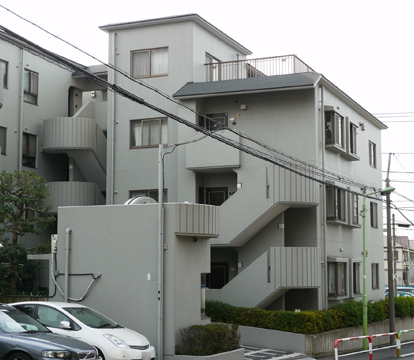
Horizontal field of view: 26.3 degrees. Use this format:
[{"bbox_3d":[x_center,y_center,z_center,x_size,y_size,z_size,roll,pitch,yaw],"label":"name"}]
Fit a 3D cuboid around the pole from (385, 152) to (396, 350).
[{"bbox_3d":[7.129,2.666,34.565,0.300,7.420,0.300,-3,-6,22],"label":"pole"}]

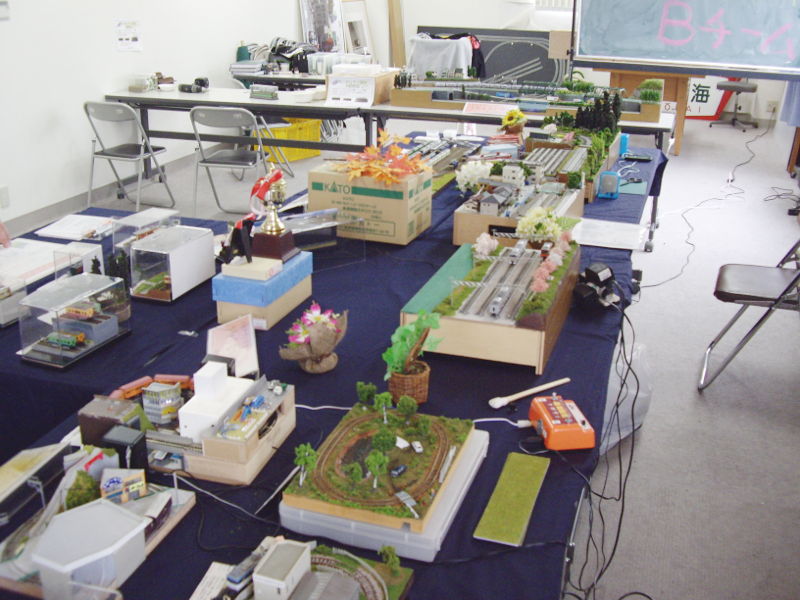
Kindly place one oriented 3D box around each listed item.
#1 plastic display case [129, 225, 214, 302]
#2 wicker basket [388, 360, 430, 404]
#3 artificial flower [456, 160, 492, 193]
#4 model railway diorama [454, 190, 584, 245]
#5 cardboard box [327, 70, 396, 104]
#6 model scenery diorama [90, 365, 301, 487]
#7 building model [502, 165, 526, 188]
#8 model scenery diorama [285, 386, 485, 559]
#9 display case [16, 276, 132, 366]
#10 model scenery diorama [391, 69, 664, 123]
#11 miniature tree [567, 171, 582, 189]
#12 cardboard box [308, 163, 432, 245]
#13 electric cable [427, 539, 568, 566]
[{"bbox_3d":[-0.590,-0.096,2.285,0.117,0.120,0.215,7,22,17],"label":"plastic display case"},{"bbox_3d":[0.018,0.160,1.698,0.077,0.062,0.077,0,21,0],"label":"wicker basket"},{"bbox_3d":[0.247,-0.404,2.880,0.108,0.100,0.100,7,21,16],"label":"artificial flower"},{"bbox_3d":[0.396,-0.281,2.842,0.335,0.120,0.460,7,22,16],"label":"model railway diorama"},{"bbox_3d":[-0.235,-1.373,5.643,0.330,0.165,0.430,7,22,17],"label":"cardboard box"},{"bbox_3d":[-0.356,0.190,1.519,0.300,0.125,0.208,6,21,15],"label":"model scenery diorama"},{"bbox_3d":[0.392,-0.420,2.964,0.075,0.070,0.055,7,21,16],"label":"building model"},{"bbox_3d":[-0.014,0.245,1.372,0.234,0.130,0.310,7,21,16],"label":"model scenery diorama"},{"bbox_3d":[-0.711,0.037,1.919,0.125,0.125,0.220,8,22,19],"label":"display case"},{"bbox_3d":[0.750,-1.238,5.308,1.620,0.180,0.330,8,22,19],"label":"model scenery diorama"},{"bbox_3d":[0.598,-0.410,2.998,0.055,0.057,0.055,7,22,16],"label":"miniature tree"},{"bbox_3d":[-0.091,-0.321,2.825,0.333,0.197,0.228,8,22,20],"label":"cardboard box"},{"bbox_3d":[0.143,0.358,1.249,0.204,0.006,0.020,-4,21,-13],"label":"electric cable"}]

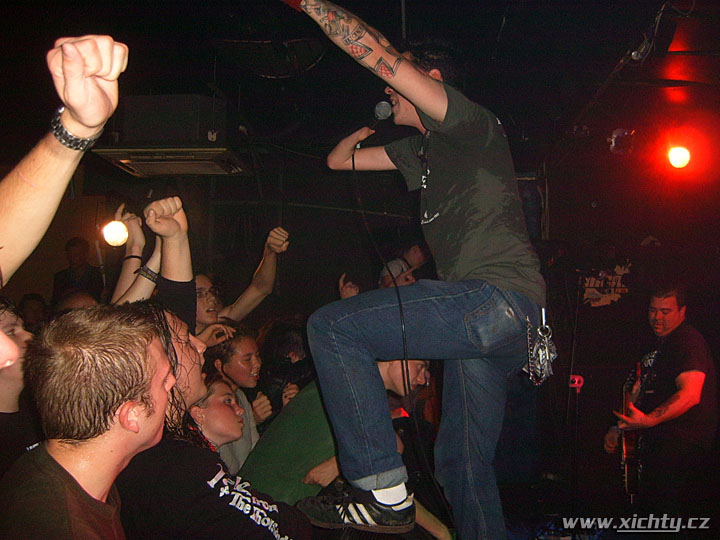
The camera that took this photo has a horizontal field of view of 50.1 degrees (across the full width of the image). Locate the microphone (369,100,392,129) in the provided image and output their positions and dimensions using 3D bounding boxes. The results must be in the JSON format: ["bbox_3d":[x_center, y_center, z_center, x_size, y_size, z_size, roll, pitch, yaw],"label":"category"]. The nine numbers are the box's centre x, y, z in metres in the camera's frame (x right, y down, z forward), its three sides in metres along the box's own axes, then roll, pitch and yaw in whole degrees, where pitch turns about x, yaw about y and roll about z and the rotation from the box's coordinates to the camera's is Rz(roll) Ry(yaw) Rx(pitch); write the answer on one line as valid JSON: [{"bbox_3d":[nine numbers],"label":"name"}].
[{"bbox_3d":[0.040,-0.411,2.180,0.051,0.160,0.051,34,0,0],"label":"microphone"}]

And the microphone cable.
[{"bbox_3d":[0.116,0.196,2.050,0.280,1.050,0.250,0,-3,0],"label":"microphone cable"}]

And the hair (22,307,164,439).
[{"bbox_3d":[-0.381,0.146,1.100,0.180,0.200,0.210,-2,-3,35],"label":"hair"}]

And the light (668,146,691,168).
[{"bbox_3d":[1.868,-0.658,4.500,0.135,0.135,0.150,-1,-3,24],"label":"light"}]

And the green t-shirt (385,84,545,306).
[{"bbox_3d":[0.299,-0.182,2.160,0.360,0.660,0.480,-15,-2,-1],"label":"green t-shirt"}]

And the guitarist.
[{"bbox_3d":[1.518,0.957,3.856,0.500,1.770,0.580,1,-3,-25],"label":"guitarist"}]

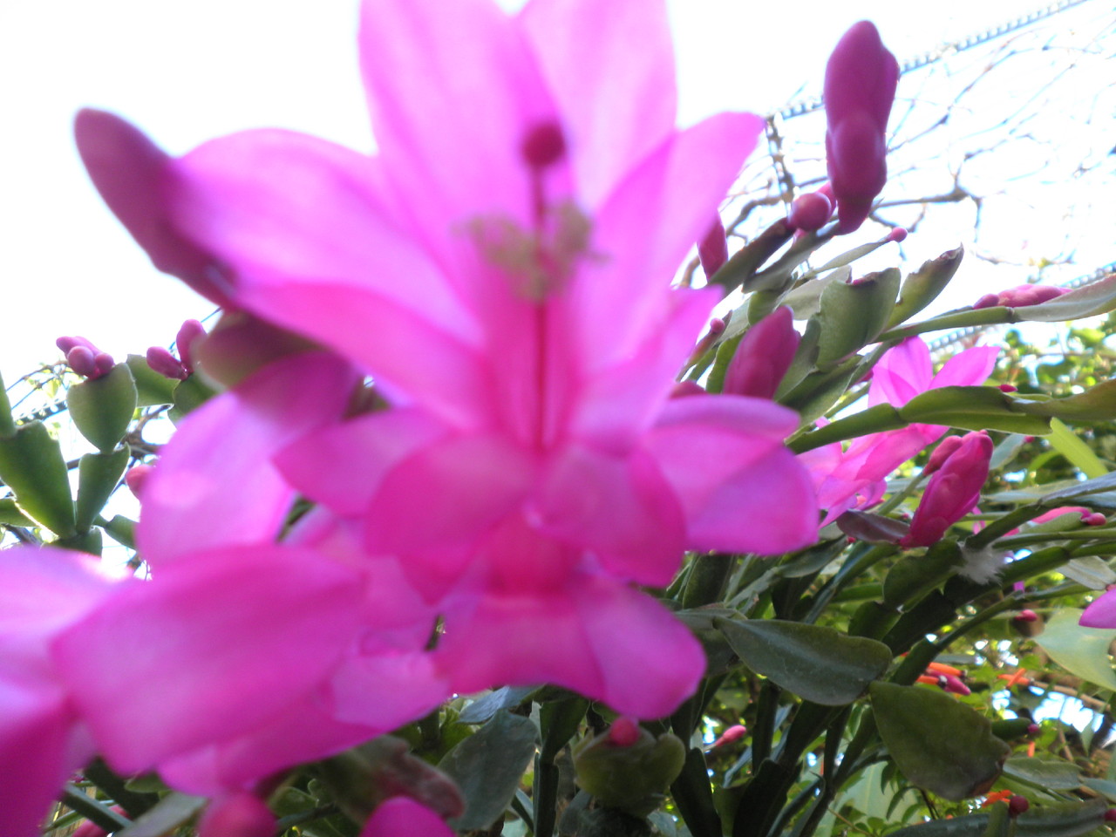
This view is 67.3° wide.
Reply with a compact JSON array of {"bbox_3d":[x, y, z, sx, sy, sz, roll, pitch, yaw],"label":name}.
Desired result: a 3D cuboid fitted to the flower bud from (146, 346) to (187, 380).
[{"bbox_3d":[-0.135,-0.019,0.290,0.015,0.009,0.009,34,0,0],"label":"flower bud"}]

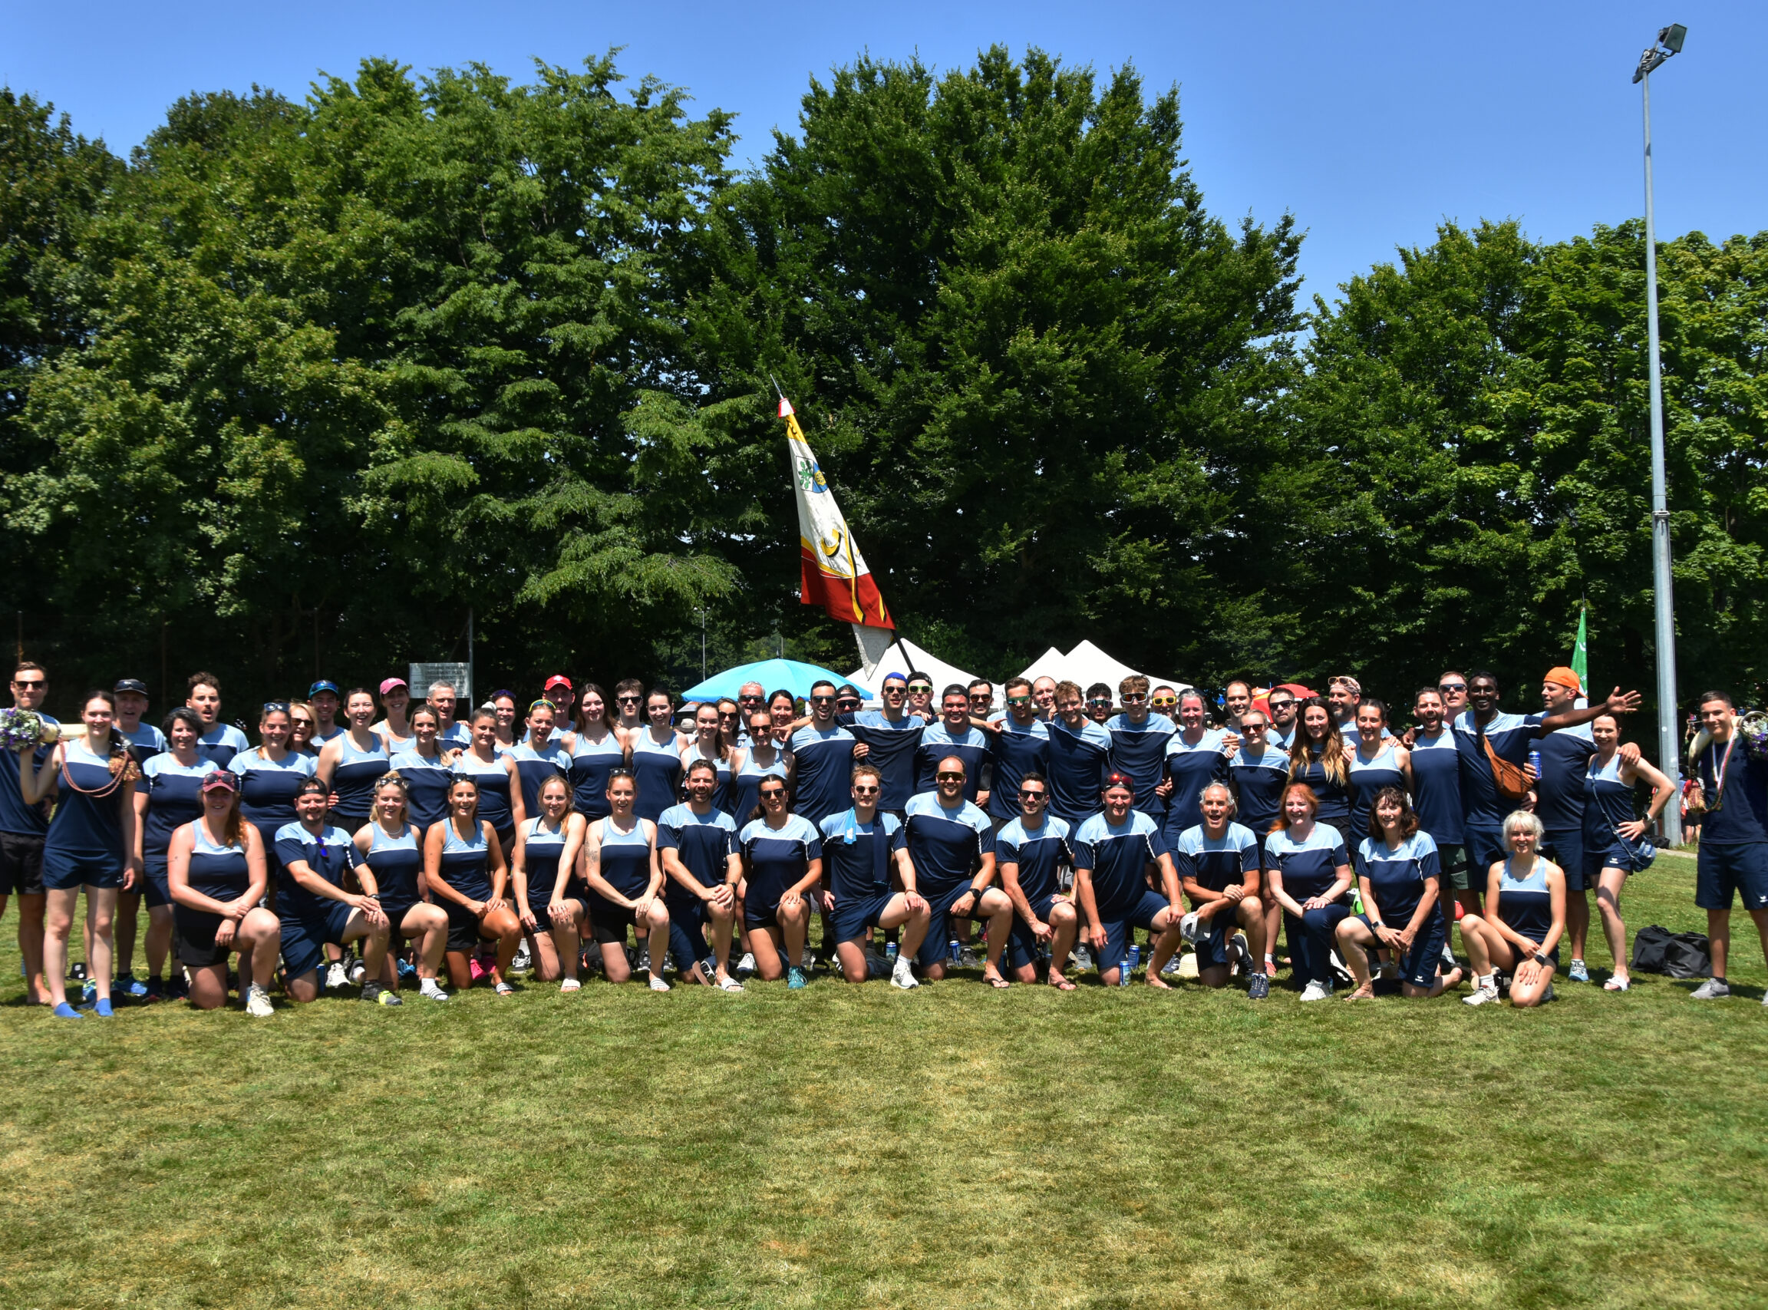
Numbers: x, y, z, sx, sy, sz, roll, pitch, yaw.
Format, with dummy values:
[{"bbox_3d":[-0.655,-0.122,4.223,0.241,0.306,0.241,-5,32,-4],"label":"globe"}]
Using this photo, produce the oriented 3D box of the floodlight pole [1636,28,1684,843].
[{"bbox_3d":[11.426,-3.216,29.500,0.550,11.900,1.100,0,-2,-24],"label":"floodlight pole"}]

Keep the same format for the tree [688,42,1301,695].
[{"bbox_3d":[2.159,-4.694,40.000,12.400,14.700,11.000,0,-1,0],"label":"tree"}]

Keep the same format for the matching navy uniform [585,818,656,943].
[{"bbox_3d":[-1.473,1.262,11.300,0.400,0.710,0.360,0,-1,-6],"label":"matching navy uniform"}]

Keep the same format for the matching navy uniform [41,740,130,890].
[{"bbox_3d":[-4.194,0.837,10.600,0.460,0.800,0.280,0,-1,-12],"label":"matching navy uniform"}]

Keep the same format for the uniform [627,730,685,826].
[{"bbox_3d":[-1.384,0.743,12.300,0.370,0.580,0.260,-1,-2,-5],"label":"uniform"}]

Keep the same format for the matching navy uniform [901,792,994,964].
[{"bbox_3d":[0.360,1.241,11.150,0.510,0.980,0.480,0,-1,-10],"label":"matching navy uniform"}]

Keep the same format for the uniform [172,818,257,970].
[{"bbox_3d":[-3.642,1.299,11.000,0.450,0.820,0.420,0,-3,-14],"label":"uniform"}]

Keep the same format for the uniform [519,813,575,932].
[{"bbox_3d":[-2.010,1.301,12.100,0.400,0.740,0.360,-1,-2,-6],"label":"uniform"}]

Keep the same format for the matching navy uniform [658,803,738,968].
[{"bbox_3d":[-1.058,1.316,11.550,0.460,0.920,0.460,-1,-2,-8],"label":"matching navy uniform"}]

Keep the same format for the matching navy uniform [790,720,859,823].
[{"bbox_3d":[-0.371,0.746,12.350,0.460,0.680,0.280,-1,-2,2],"label":"matching navy uniform"}]

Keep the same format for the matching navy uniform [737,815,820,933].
[{"bbox_3d":[-0.588,1.227,11.300,0.460,0.670,0.360,0,-1,-3],"label":"matching navy uniform"}]

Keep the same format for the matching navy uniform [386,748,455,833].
[{"bbox_3d":[-2.732,0.807,12.000,0.430,0.570,0.290,-1,-3,-7],"label":"matching navy uniform"}]

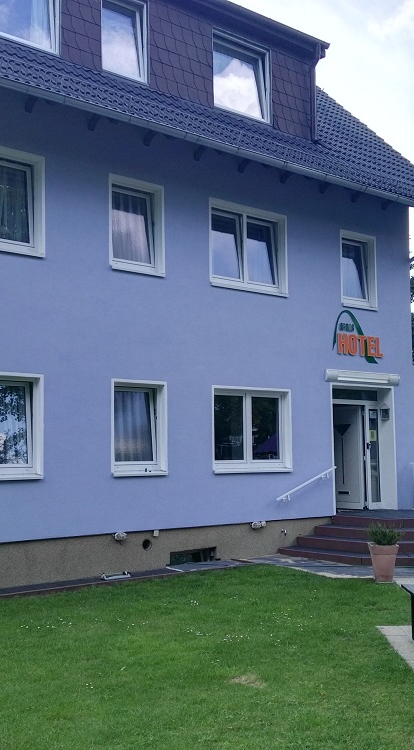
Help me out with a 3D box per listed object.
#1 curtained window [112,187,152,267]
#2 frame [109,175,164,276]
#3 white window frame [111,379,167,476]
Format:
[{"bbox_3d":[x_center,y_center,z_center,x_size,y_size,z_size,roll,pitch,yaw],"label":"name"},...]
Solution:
[{"bbox_3d":[-1.170,-2.259,12.424,0.750,1.070,0.120,4,-7,-38],"label":"curtained window"},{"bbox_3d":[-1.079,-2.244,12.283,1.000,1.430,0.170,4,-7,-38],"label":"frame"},{"bbox_3d":[-1.009,0.786,11.859,0.981,1.400,0.170,4,-7,-38],"label":"white window frame"}]

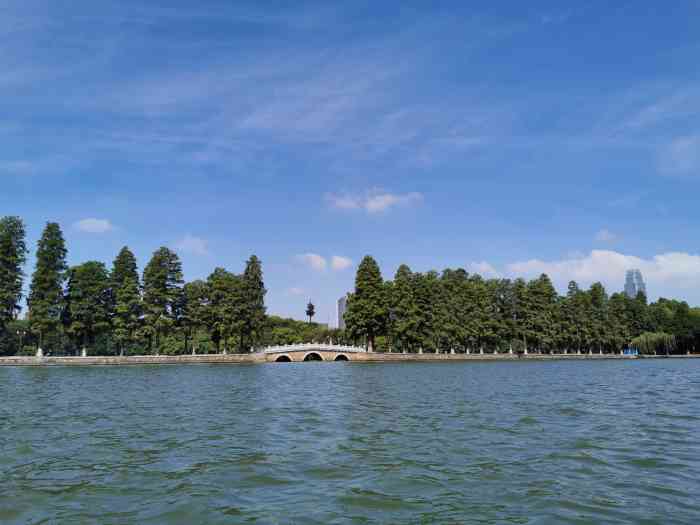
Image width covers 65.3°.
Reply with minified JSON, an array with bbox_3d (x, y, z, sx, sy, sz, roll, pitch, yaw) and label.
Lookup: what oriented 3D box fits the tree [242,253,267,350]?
[{"bbox_3d":[-16.063,6.826,90.886,4.400,16.580,4.400,6,-11,-32],"label":"tree"}]

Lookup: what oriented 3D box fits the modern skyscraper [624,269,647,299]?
[{"bbox_3d":[679.127,114.658,1298.786,52.000,203.160,42.000,-5,-11,27],"label":"modern skyscraper"}]

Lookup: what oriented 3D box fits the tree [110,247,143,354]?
[{"bbox_3d":[-33.562,5.574,81.991,4.900,16.250,4.900,6,-11,-32],"label":"tree"}]

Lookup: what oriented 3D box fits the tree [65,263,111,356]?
[{"bbox_3d":[-37.000,6.215,76.959,6.200,13.180,6.200,6,-11,-32],"label":"tree"}]

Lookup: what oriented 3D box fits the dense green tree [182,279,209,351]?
[{"bbox_3d":[-24.173,8.316,85.153,5.000,11.740,5.000,6,-11,-32],"label":"dense green tree"}]

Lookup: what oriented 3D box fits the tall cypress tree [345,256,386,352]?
[{"bbox_3d":[3.322,7.981,103.662,7.600,18.520,7.600,0,-9,0],"label":"tall cypress tree"}]

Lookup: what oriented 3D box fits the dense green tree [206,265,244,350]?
[{"bbox_3d":[-20.076,7.607,88.046,5.800,14.100,5.800,6,-11,-32],"label":"dense green tree"}]

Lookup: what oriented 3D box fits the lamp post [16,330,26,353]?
[{"bbox_3d":[-44.964,11.080,74.735,1.300,3.660,0.450,6,-11,-32],"label":"lamp post"}]

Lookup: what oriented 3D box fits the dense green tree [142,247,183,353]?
[{"bbox_3d":[-28.445,5.595,82.832,5.900,16.340,5.900,6,-11,-32],"label":"dense green tree"}]

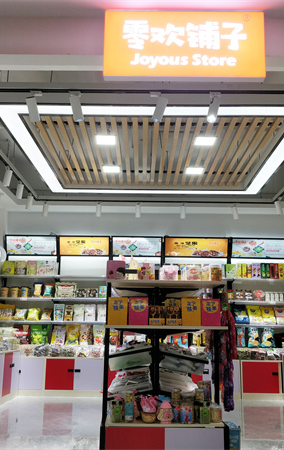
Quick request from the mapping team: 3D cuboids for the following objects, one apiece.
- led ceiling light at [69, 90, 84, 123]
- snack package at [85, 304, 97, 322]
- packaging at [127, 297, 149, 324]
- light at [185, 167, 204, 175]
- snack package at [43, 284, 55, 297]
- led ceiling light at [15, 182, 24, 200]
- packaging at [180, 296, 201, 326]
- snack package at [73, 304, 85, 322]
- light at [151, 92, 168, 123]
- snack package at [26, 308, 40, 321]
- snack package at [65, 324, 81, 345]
[{"bbox_3d":[-0.600,-1.090,3.837,0.130,0.275,0.110,13,-18,-39],"label":"led ceiling light"},{"bbox_3d":[-0.887,1.535,7.254,0.184,0.282,0.085,1,-14,1],"label":"snack package"},{"bbox_3d":[-0.020,0.613,2.945,0.135,0.188,0.095,1,-14,1],"label":"packaging"},{"bbox_3d":[0.747,-0.776,5.890,0.235,0.040,0.235,1,-14,1],"label":"light"},{"bbox_3d":[-1.640,1.183,7.383,0.170,0.246,0.060,1,-29,1],"label":"snack package"},{"bbox_3d":[-1.806,-0.501,6.173,0.092,0.234,0.092,-16,-22,37],"label":"led ceiling light"},{"bbox_3d":[0.346,0.614,2.941,0.132,0.196,0.095,1,-14,1],"label":"packaging"},{"bbox_3d":[-1.043,1.451,6.862,0.172,0.266,0.080,1,-17,1],"label":"snack package"},{"bbox_3d":[0.177,-1.075,3.831,0.100,0.254,0.092,13,-10,20],"label":"light"},{"bbox_3d":[-1.874,1.559,7.232,0.234,0.230,0.100,1,-28,1],"label":"snack package"},{"bbox_3d":[-1.106,1.778,6.712,0.240,0.329,0.080,1,-24,1],"label":"snack package"}]

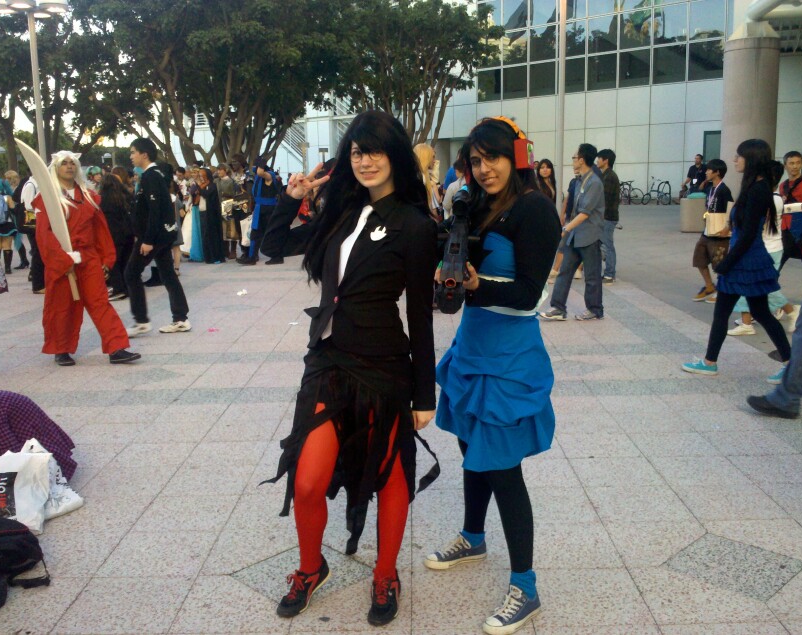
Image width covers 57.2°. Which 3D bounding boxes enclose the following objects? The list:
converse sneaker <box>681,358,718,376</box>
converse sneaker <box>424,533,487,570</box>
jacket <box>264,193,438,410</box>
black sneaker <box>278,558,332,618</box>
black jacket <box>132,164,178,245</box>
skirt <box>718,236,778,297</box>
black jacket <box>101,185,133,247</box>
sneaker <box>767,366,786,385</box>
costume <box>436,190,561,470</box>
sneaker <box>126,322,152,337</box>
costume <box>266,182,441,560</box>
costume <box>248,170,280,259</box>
[{"bbox_3d":[2.174,0.363,5.360,0.265,0.110,0.100,7,14,37],"label":"converse sneaker"},{"bbox_3d":[0.210,0.884,2.790,0.255,0.110,0.097,-5,11,-16],"label":"converse sneaker"},{"bbox_3d":[-0.154,-0.077,2.420,0.480,0.680,0.300,5,13,29],"label":"jacket"},{"bbox_3d":[-0.338,0.942,2.590,0.097,0.115,0.260,3,18,26],"label":"black sneaker"},{"bbox_3d":[-2.357,-1.093,7.080,0.330,0.770,0.460,-5,12,-17],"label":"black jacket"},{"bbox_3d":[2.346,-0.345,4.980,0.420,0.410,0.390,4,12,28],"label":"skirt"},{"bbox_3d":[-3.584,-1.286,9.350,0.430,0.750,0.290,0,11,7],"label":"black jacket"},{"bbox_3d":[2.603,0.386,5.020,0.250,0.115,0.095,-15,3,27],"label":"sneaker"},{"bbox_3d":[0.327,0.027,2.470,0.420,0.890,0.410,4,12,31],"label":"costume"},{"bbox_3d":[-2.561,0.118,7.150,0.290,0.120,0.110,-6,12,-21],"label":"sneaker"},{"bbox_3d":[-0.151,0.149,2.470,0.480,1.170,0.330,4,12,27],"label":"costume"},{"bbox_3d":[-2.384,-1.804,12.850,0.400,1.520,0.460,-7,12,-26],"label":"costume"}]

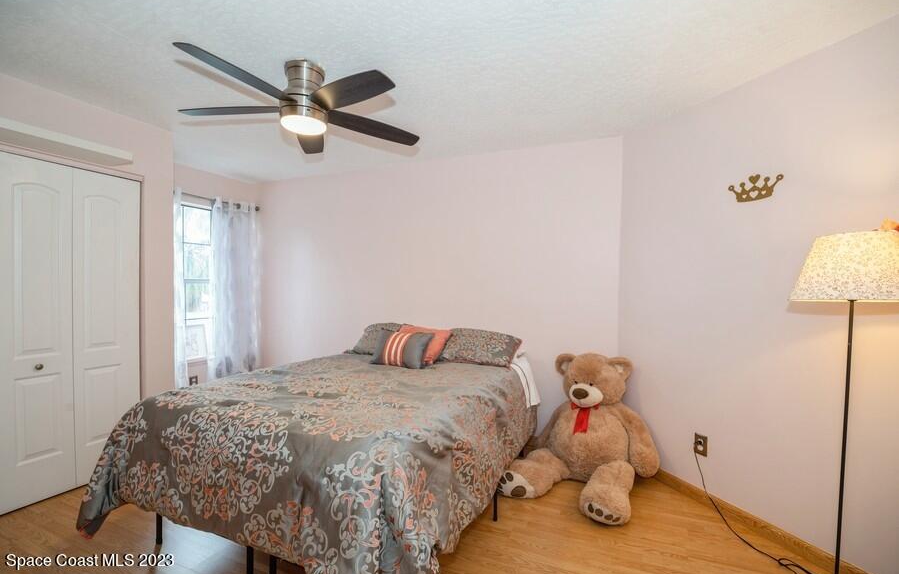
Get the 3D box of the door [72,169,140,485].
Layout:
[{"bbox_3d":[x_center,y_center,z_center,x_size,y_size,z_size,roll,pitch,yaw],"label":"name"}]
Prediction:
[{"bbox_3d":[-2.300,0.259,2.530,0.035,2.000,0.365,1,1,23],"label":"door"}]

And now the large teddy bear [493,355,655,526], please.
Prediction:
[{"bbox_3d":[0.883,0.883,2.454,0.800,0.810,0.830,1,1,34],"label":"large teddy bear"}]

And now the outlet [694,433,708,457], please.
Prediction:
[{"bbox_3d":[1.516,0.950,2.255,0.012,0.117,0.070,0,1,-24],"label":"outlet"}]

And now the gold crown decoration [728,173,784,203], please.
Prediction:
[{"bbox_3d":[1.647,-0.533,2.014,0.012,0.140,0.260,0,1,-24],"label":"gold crown decoration"}]

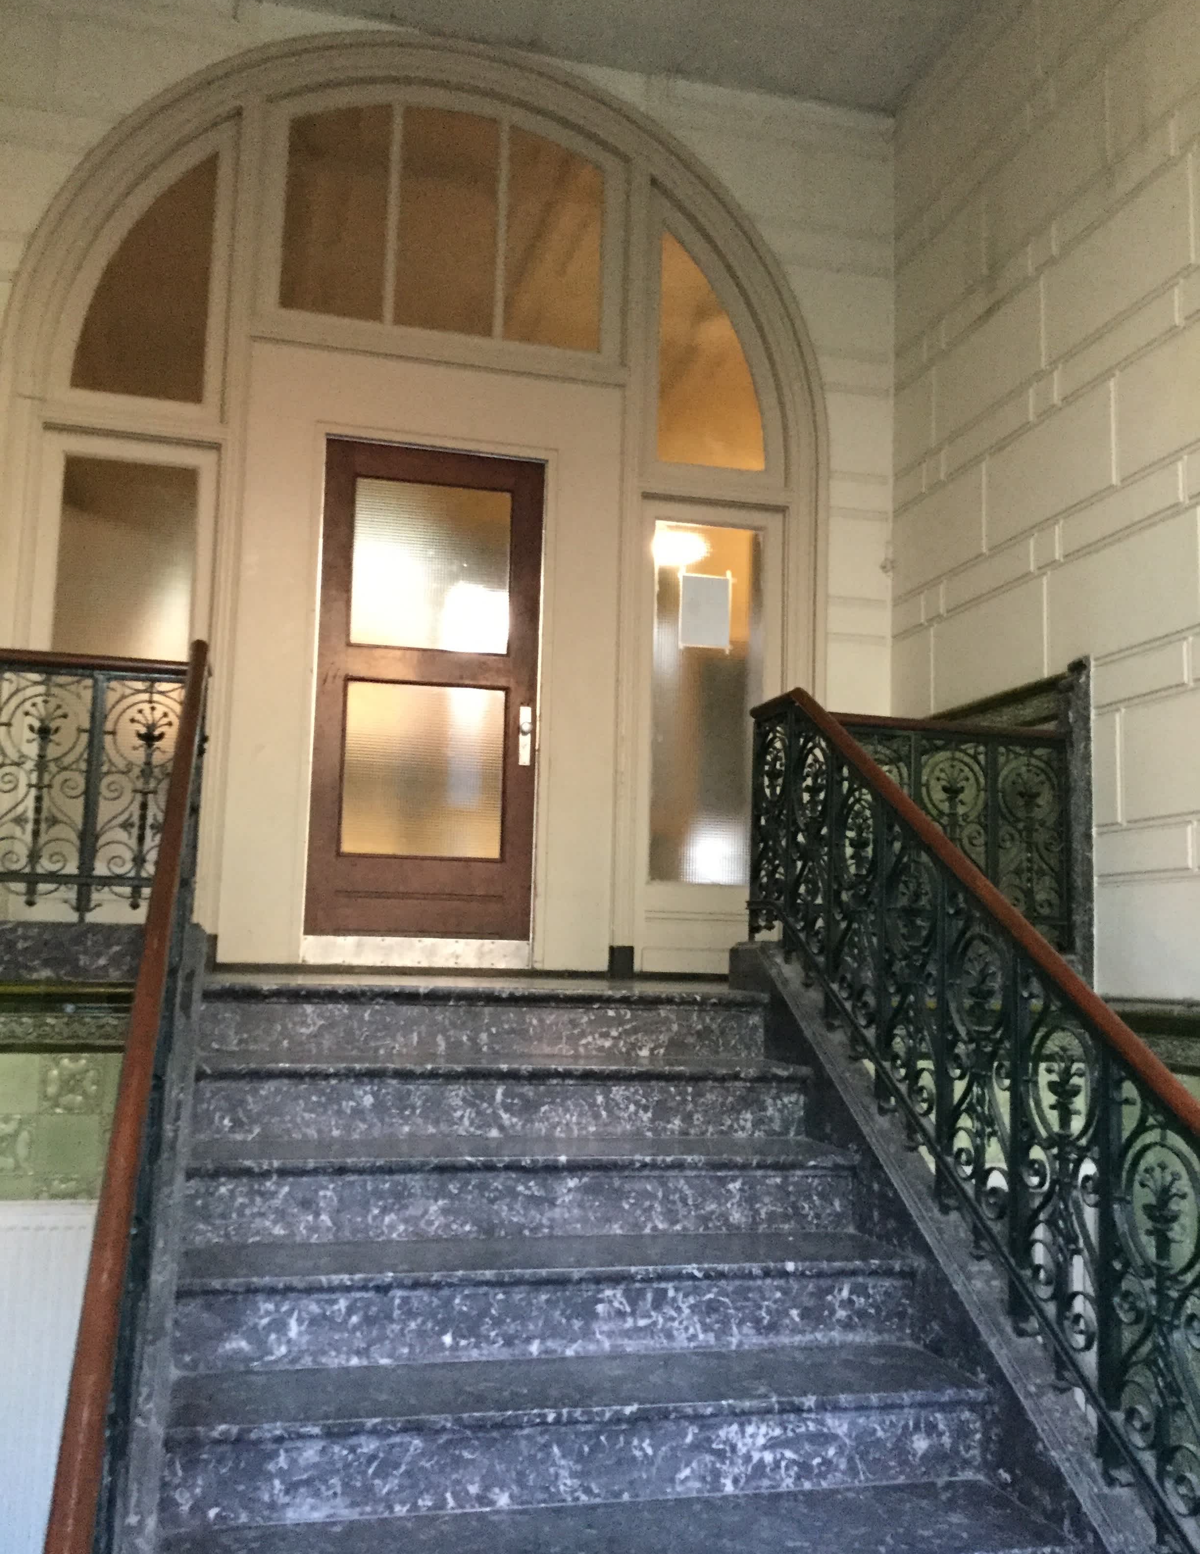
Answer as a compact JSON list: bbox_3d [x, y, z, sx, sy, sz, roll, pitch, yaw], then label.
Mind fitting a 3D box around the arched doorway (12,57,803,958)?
[{"bbox_3d":[-0.625,-1.146,5.713,3.320,3.800,0.220,3,-6,-15],"label":"arched doorway"}]

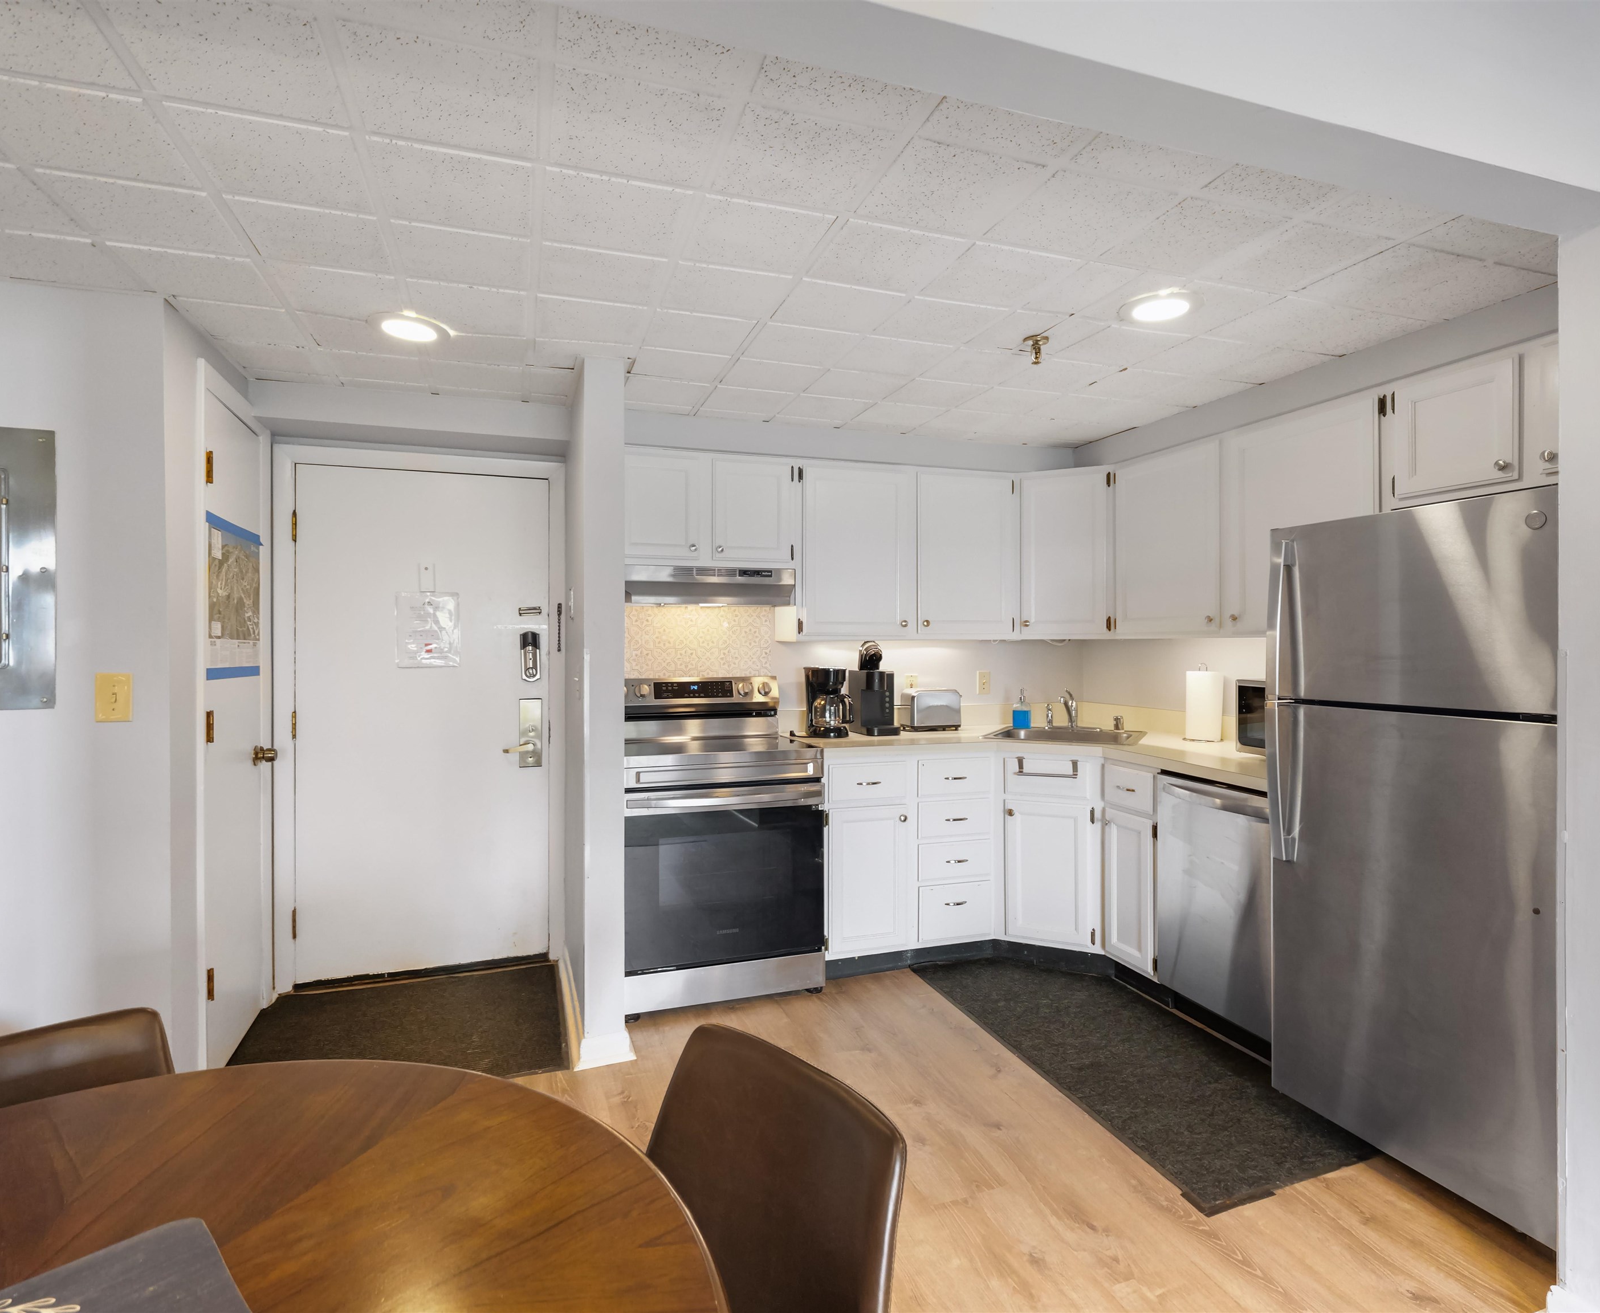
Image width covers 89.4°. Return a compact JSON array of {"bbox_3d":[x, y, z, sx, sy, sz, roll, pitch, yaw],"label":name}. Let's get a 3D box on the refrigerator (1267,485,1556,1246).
[{"bbox_3d":[1.742,0.448,2.043,0.730,1.625,0.710,0,1,-19],"label":"refrigerator"}]

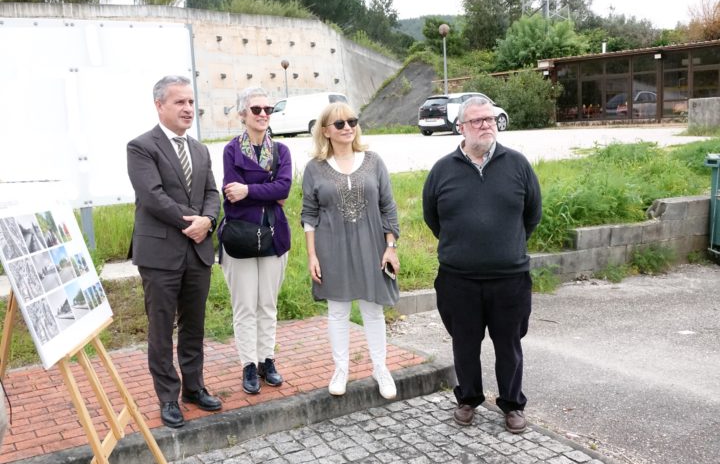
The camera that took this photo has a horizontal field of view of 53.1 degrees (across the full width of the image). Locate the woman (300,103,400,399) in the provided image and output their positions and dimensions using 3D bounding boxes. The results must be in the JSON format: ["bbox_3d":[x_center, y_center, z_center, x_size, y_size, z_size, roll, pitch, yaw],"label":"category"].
[{"bbox_3d":[-0.048,0.090,3.931,0.530,1.565,0.330,-3,9,-3],"label":"woman"}]

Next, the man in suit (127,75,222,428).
[{"bbox_3d":[-0.934,0.091,3.653,0.500,1.735,0.380,-9,10,-34],"label":"man in suit"}]

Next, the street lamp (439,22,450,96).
[{"bbox_3d":[3.805,-6.734,31.851,0.460,4.750,0.460,-3,8,0],"label":"street lamp"}]

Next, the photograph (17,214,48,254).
[{"bbox_3d":[-1.114,0.006,2.450,0.010,0.129,0.180,-19,6,-4],"label":"photograph"}]

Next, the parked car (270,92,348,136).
[{"bbox_3d":[-2.770,-5.390,33.400,4.450,1.840,1.820,2,10,31],"label":"parked car"}]

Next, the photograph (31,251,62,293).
[{"bbox_3d":[-1.071,0.133,2.465,0.010,0.129,0.180,-19,6,-4],"label":"photograph"}]

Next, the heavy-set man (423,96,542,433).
[{"bbox_3d":[0.631,0.161,3.679,0.600,1.680,0.420,-2,9,9],"label":"heavy-set man"}]

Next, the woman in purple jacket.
[{"bbox_3d":[-0.584,0.042,4.046,0.420,1.680,0.340,-5,9,-14],"label":"woman in purple jacket"}]

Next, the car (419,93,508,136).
[{"bbox_3d":[4.226,-4.726,28.790,4.000,1.580,1.775,-10,11,-39],"label":"car"}]

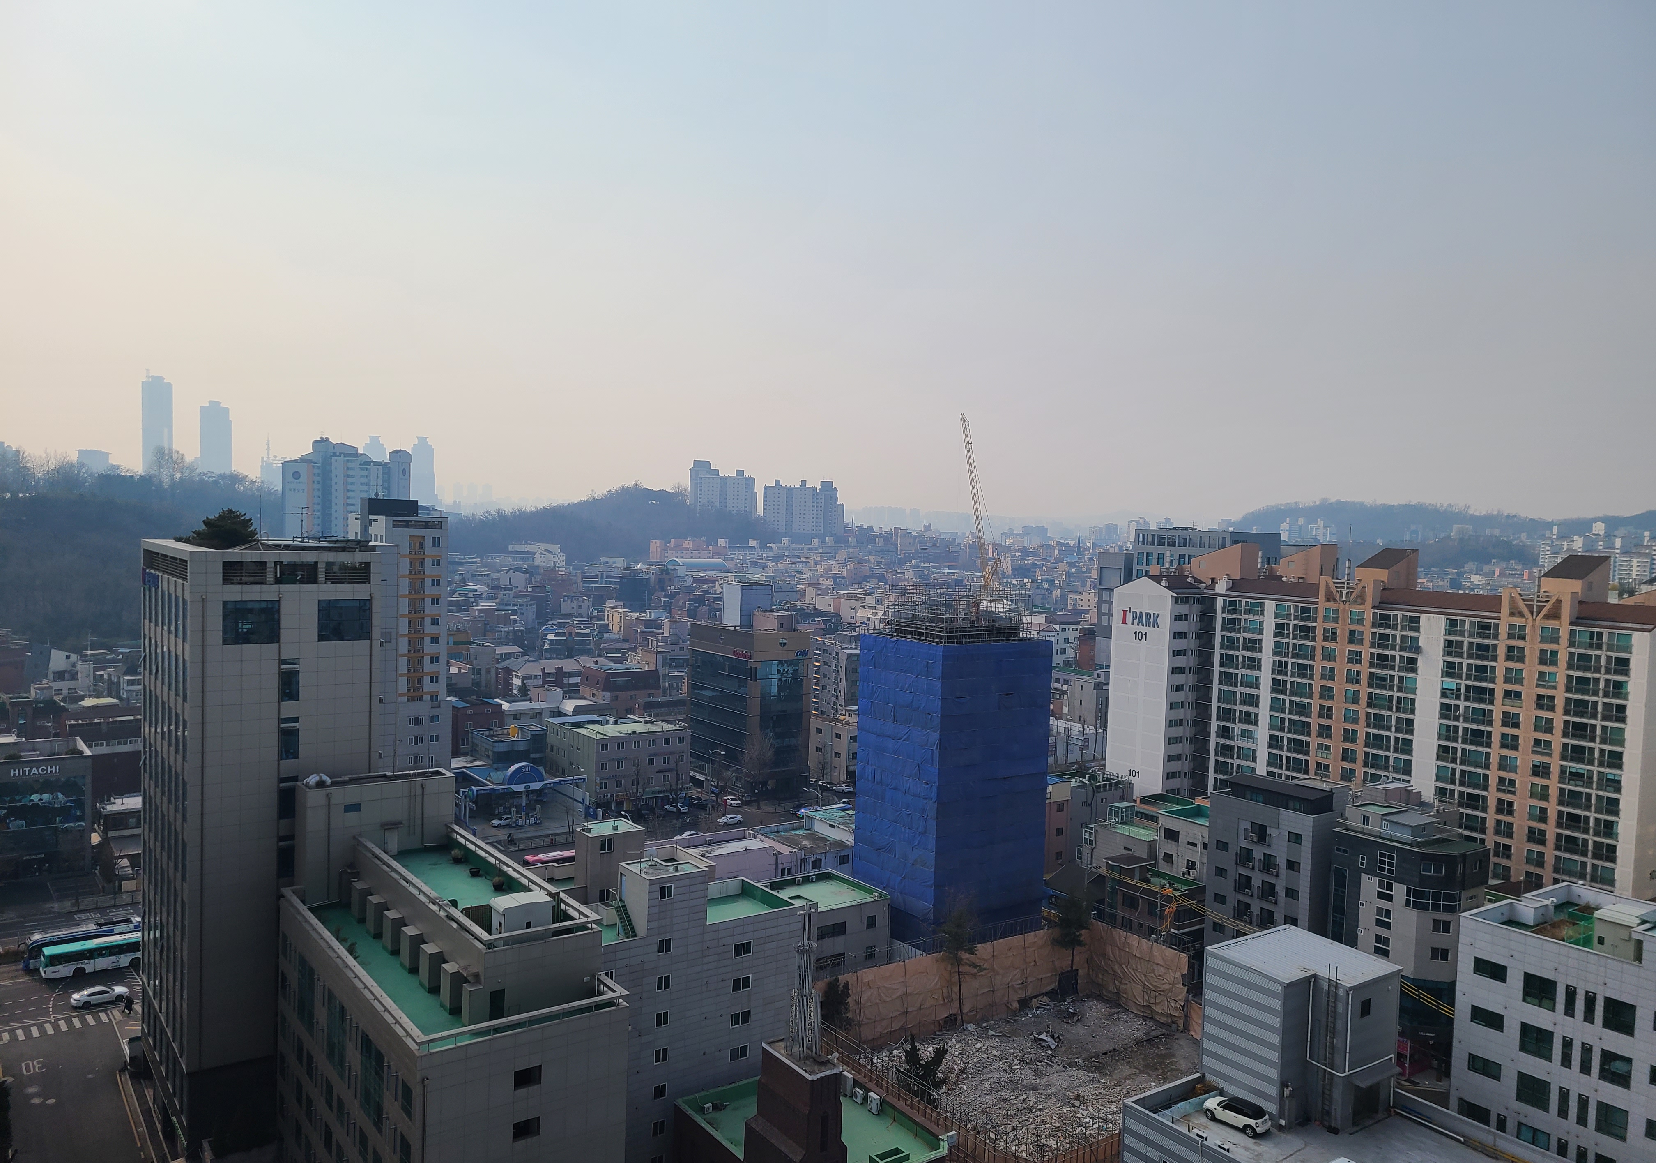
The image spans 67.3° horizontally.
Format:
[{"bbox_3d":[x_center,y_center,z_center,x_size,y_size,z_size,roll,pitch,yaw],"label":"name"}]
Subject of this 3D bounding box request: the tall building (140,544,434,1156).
[{"bbox_3d":[-46.942,19.701,103.258,14.760,45.313,24.140,0,4,-36],"label":"tall building"}]

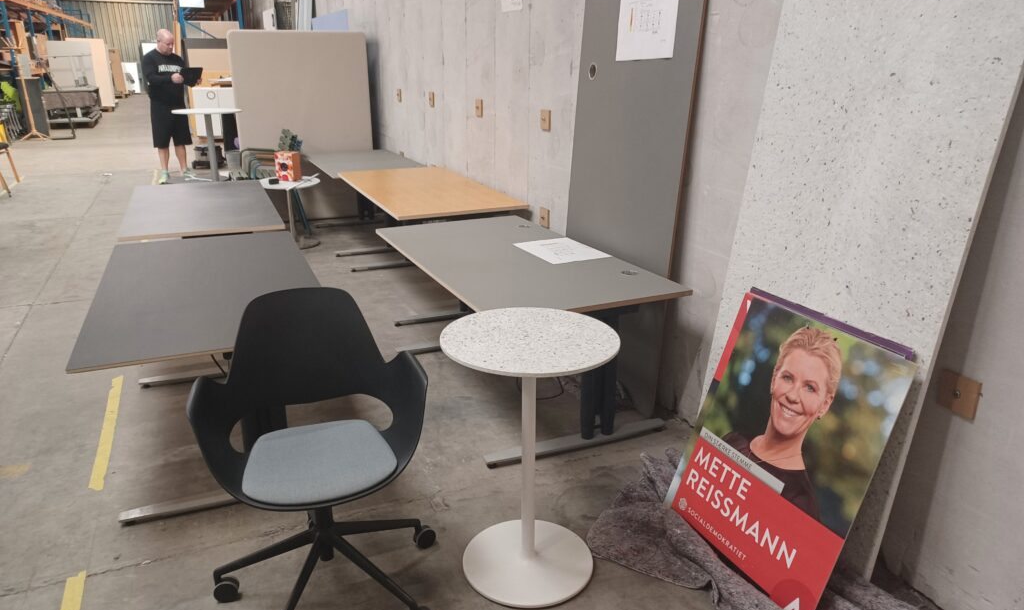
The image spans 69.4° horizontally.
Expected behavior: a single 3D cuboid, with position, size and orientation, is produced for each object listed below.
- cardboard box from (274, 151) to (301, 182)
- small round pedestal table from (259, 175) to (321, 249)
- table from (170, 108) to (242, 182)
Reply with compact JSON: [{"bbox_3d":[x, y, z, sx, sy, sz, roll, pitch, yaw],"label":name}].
[{"bbox_3d":[-1.826,-1.143,6.083,0.155,0.225,0.140,6,20,18],"label":"cardboard box"},{"bbox_3d":[-1.793,-0.757,6.095,0.500,0.514,0.500,-6,20,-17],"label":"small round pedestal table"},{"bbox_3d":[-3.688,-1.950,9.089,0.850,0.840,0.850,-8,20,-20],"label":"table"}]

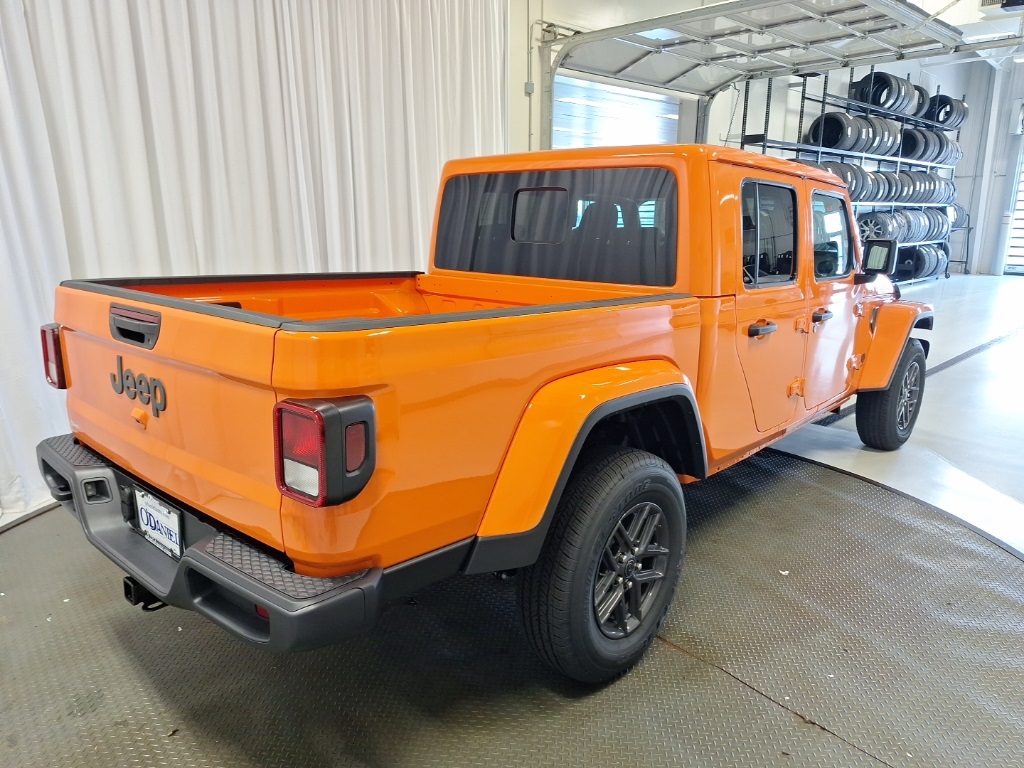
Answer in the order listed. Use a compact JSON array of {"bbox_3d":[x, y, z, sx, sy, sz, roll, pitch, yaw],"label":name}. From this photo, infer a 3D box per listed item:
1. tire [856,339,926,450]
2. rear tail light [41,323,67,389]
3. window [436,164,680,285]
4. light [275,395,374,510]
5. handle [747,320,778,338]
[{"bbox_3d":[2.693,0.075,4.830,0.255,0.810,0.810,11,16,41],"label":"tire"},{"bbox_3d":[-1.619,-0.106,2.521,0.170,0.220,0.150,10,16,39],"label":"rear tail light"},{"bbox_3d":[0.133,-0.714,3.100,1.360,0.460,0.035,12,14,40],"label":"window"},{"bbox_3d":[-0.434,0.150,1.617,0.170,0.220,0.160,10,16,39],"label":"light"},{"bbox_3d":[1.144,-0.249,3.107,0.060,0.055,0.240,11,16,41],"label":"handle"}]

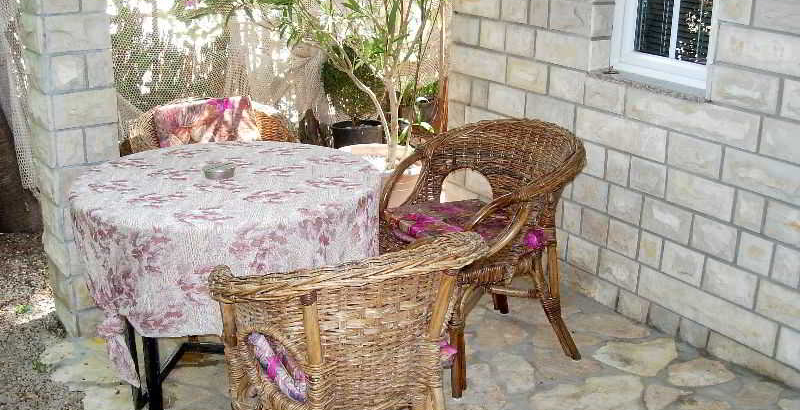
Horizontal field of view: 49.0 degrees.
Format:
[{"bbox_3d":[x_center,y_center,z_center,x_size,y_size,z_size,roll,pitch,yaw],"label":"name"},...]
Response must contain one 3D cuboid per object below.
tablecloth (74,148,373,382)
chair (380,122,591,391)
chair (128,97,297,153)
[{"bbox_3d":[-0.554,0.178,2.851,0.970,0.575,0.970,4,19,10],"label":"tablecloth"},{"bbox_3d":[0.318,0.151,3.125,0.610,0.820,0.640,-10,21,-30],"label":"chair"},{"bbox_3d":[-0.698,0.054,3.371,0.640,0.820,0.610,-3,19,-10],"label":"chair"}]

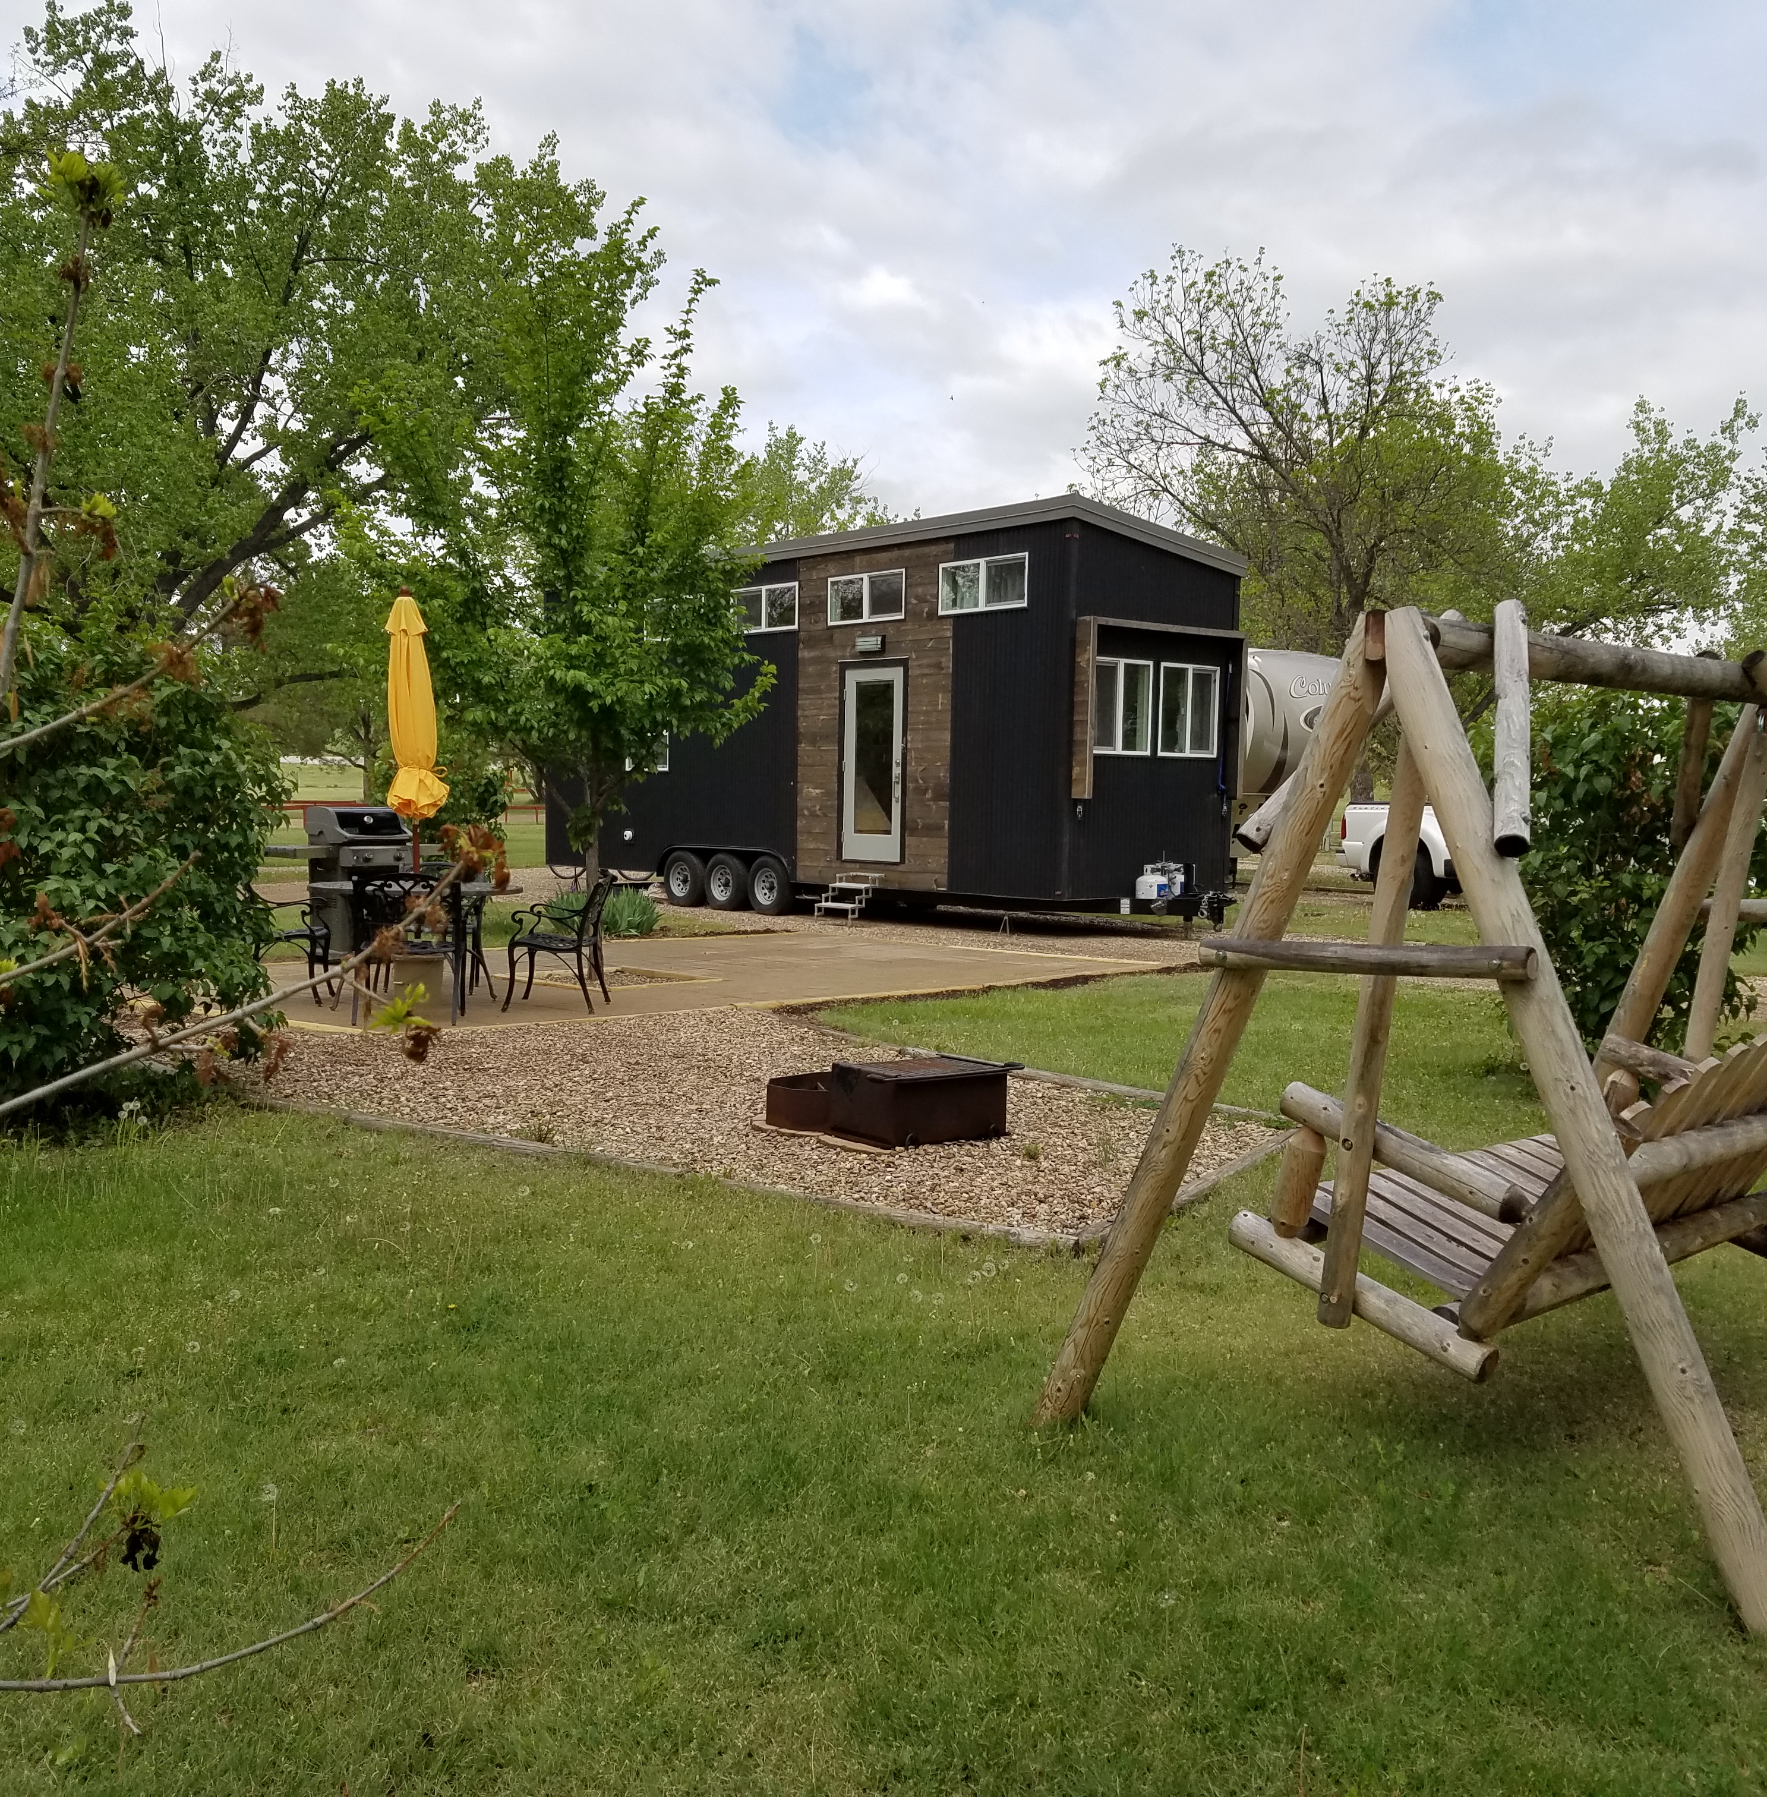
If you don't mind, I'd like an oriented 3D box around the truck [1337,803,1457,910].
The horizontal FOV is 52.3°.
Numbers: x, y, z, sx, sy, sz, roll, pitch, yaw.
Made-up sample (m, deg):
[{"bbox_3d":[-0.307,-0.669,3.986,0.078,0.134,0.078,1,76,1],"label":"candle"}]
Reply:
[{"bbox_3d":[8.963,-0.744,22.685,2.050,1.980,6.500,-1,4,-34],"label":"truck"}]

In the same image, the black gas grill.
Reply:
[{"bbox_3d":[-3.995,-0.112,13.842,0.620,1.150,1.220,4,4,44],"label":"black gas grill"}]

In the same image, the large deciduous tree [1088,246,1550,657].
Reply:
[{"bbox_3d":[9.386,-7.281,38.665,10.000,13.400,9.500,1,3,0],"label":"large deciduous tree"}]

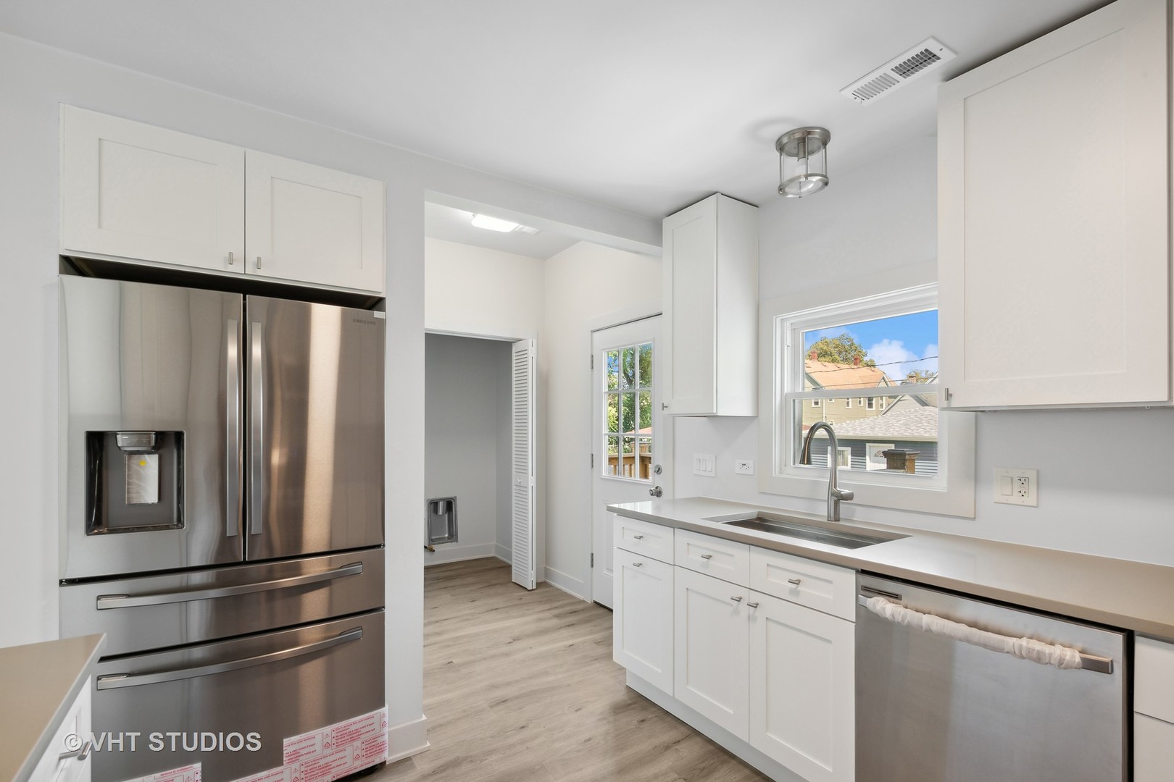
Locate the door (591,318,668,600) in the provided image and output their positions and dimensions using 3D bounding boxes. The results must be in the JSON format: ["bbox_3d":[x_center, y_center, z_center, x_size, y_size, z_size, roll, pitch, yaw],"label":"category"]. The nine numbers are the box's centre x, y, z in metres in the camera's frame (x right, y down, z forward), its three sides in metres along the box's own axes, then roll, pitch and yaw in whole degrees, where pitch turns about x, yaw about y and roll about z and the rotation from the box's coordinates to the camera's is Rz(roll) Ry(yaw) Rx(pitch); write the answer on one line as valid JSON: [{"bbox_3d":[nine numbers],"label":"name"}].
[{"bbox_3d":[0.272,0.549,3.380,0.050,2.030,0.770,2,-4,-37],"label":"door"}]

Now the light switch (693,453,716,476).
[{"bbox_3d":[0.669,0.420,2.772,0.012,0.119,0.160,2,-4,-37],"label":"light switch"}]

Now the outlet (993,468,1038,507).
[{"bbox_3d":[1.472,0.331,1.679,0.012,0.122,0.117,2,-4,-37],"label":"outlet"}]

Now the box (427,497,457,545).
[{"bbox_3d":[-1.456,1.294,4.909,0.310,0.460,0.100,1,-4,-32],"label":"box"}]

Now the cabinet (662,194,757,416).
[{"bbox_3d":[0.649,-0.403,2.591,0.310,1.070,0.385,2,-4,-37],"label":"cabinet"}]

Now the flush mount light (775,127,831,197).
[{"bbox_3d":[0.867,-0.915,1.960,0.200,0.195,0.200,0,-3,0],"label":"flush mount light"}]

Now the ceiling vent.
[{"bbox_3d":[0.996,-1.023,1.579,0.145,0.015,0.287,2,-4,-37],"label":"ceiling vent"}]

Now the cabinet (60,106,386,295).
[{"bbox_3d":[-1.332,-0.601,1.932,0.915,0.457,0.550,1,-4,-32],"label":"cabinet"}]

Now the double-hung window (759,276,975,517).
[{"bbox_3d":[1.169,0.010,2.159,0.100,0.950,0.885,2,-4,-37],"label":"double-hung window"}]

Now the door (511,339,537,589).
[{"bbox_3d":[-0.523,0.598,4.025,0.060,2.010,0.290,2,-4,-40],"label":"door"}]

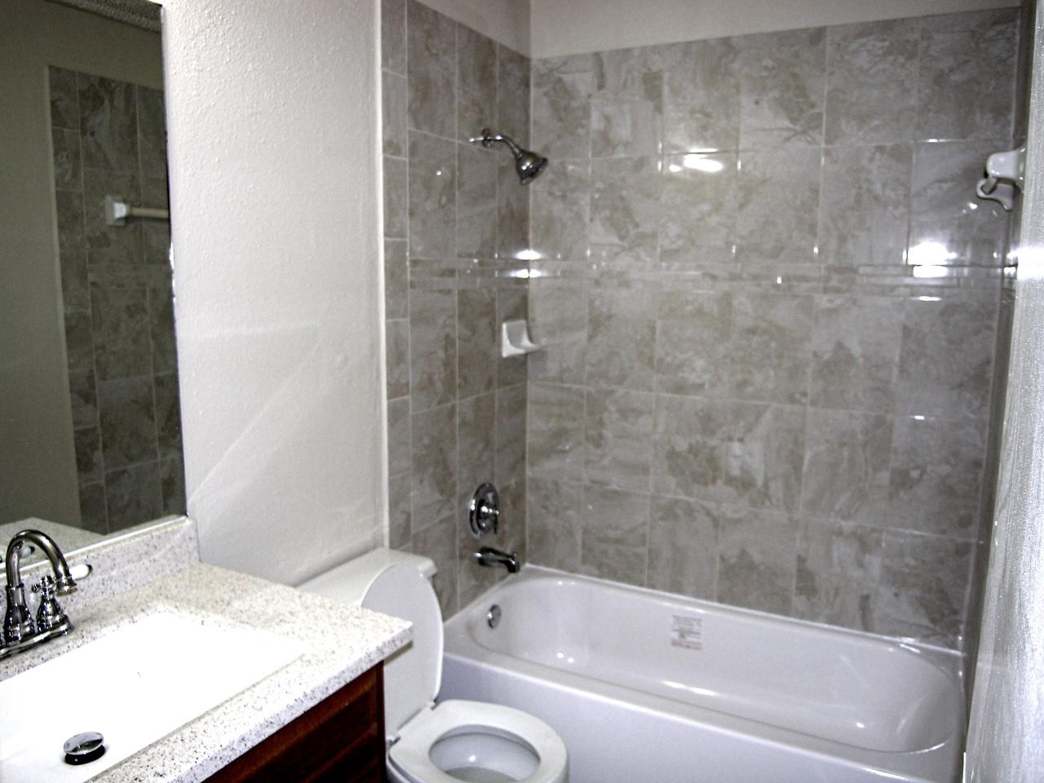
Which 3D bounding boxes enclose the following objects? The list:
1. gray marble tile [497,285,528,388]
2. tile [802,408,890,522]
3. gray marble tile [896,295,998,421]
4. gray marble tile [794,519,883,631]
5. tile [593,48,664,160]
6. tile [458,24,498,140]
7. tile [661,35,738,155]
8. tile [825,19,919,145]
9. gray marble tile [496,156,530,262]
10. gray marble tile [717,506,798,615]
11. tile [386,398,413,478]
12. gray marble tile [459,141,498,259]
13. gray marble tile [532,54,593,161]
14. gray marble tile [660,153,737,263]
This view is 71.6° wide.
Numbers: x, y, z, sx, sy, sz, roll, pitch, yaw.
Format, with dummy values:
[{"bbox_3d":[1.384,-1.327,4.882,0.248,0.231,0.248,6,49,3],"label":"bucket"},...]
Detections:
[{"bbox_3d":[-0.034,-0.193,2.596,0.010,0.349,0.229,5,10,28],"label":"gray marble tile"},{"bbox_3d":[1.024,0.234,2.288,0.250,0.350,0.010,5,10,27],"label":"tile"},{"bbox_3d":[1.207,-0.093,2.051,0.260,0.349,0.010,5,10,28],"label":"gray marble tile"},{"bbox_3d":[0.996,0.583,2.305,0.248,0.362,0.015,5,10,28],"label":"gray marble tile"},{"bbox_3d":[0.354,-0.976,2.454,0.250,0.350,0.010,5,10,27],"label":"tile"},{"bbox_3d":[-0.144,-0.937,2.261,0.015,0.352,0.242,5,10,28],"label":"tile"},{"bbox_3d":[0.571,-0.934,2.298,0.255,0.352,0.015,5,10,28],"label":"tile"},{"bbox_3d":[1.034,-0.907,2.118,0.254,0.356,0.010,5,10,27],"label":"tile"},{"bbox_3d":[-0.030,-0.631,2.526,0.010,0.347,0.229,5,10,28],"label":"gray marble tile"},{"bbox_3d":[0.793,0.572,2.470,0.254,0.356,0.010,5,10,27],"label":"gray marble tile"},{"bbox_3d":[-0.350,0.130,2.050,0.010,0.216,0.108,5,10,27],"label":"tile"},{"bbox_3d":[-0.148,-0.597,2.313,0.015,0.353,0.242,5,10,28],"label":"gray marble tile"},{"bbox_3d":[0.137,-0.978,2.518,0.234,0.352,0.010,5,10,28],"label":"gray marble tile"},{"bbox_3d":[0.571,-0.594,2.349,0.255,0.353,0.015,5,10,28],"label":"gray marble tile"}]

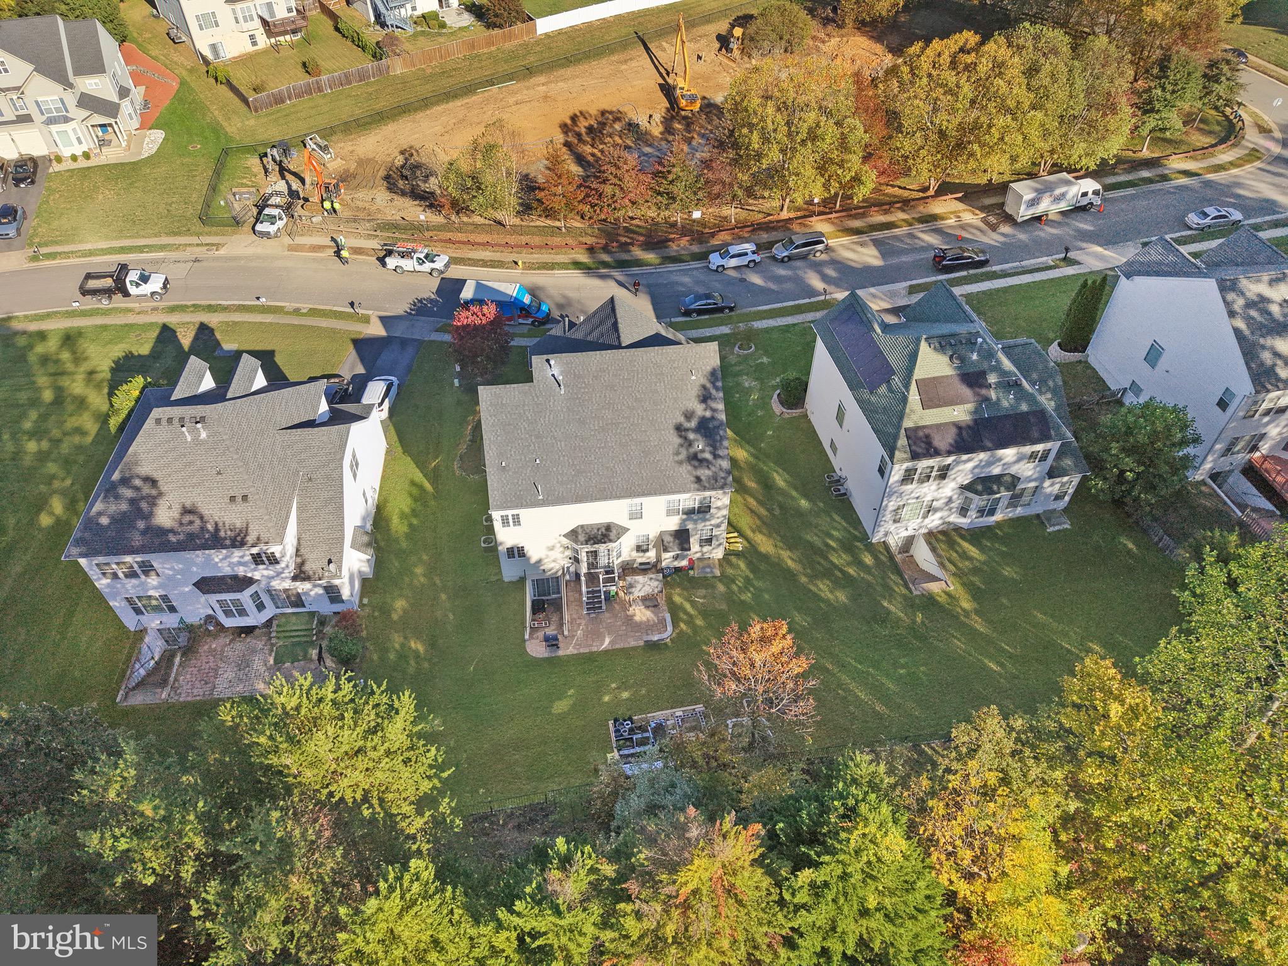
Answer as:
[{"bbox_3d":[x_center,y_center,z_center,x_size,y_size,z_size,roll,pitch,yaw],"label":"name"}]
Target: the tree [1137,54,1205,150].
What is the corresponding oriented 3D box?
[{"bbox_3d":[50.001,-36.398,85.314,5.200,9.600,5.200,0,45,0],"label":"tree"}]

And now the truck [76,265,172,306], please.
[{"bbox_3d":[-44.962,-17.234,77.587,6.900,2.600,2.300,-3,47,-2],"label":"truck"}]

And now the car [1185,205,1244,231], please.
[{"bbox_3d":[50.490,-23.527,79.213,4.850,1.450,1.820,-10,47,-10],"label":"car"}]

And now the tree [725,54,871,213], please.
[{"bbox_3d":[13.797,-30.511,81.165,12.300,13.600,12.300,0,47,0],"label":"tree"}]

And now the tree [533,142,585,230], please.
[{"bbox_3d":[-7.613,-26.920,81.448,4.600,8.580,4.600,0,46,0],"label":"tree"}]

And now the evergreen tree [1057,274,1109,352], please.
[{"bbox_3d":[31.876,-12.246,64.798,2.100,6.000,2.100,-8,46,-7],"label":"evergreen tree"}]

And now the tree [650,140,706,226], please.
[{"bbox_3d":[3.342,-27.193,81.613,5.000,8.340,5.000,0,46,0],"label":"tree"}]

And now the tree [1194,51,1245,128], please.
[{"bbox_3d":[57.767,-39.337,89.872,4.300,7.240,4.300,0,46,0],"label":"tree"}]

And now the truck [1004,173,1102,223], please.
[{"bbox_3d":[37.422,-26.033,81.561,7.954,3.200,2.400,-13,47,-4],"label":"truck"}]

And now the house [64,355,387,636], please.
[{"bbox_3d":[-24.448,-0.550,53.998,14.500,10.800,15.200,-4,46,-3],"label":"house"}]

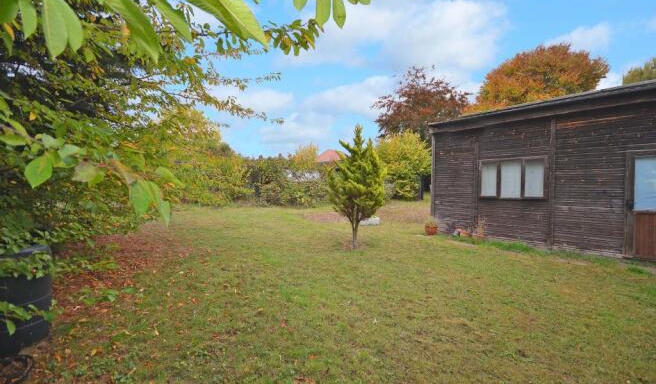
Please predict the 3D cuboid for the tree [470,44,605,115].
[{"bbox_3d":[21.535,-7.656,29.242,13.510,16.490,13.510,0,2,0],"label":"tree"}]

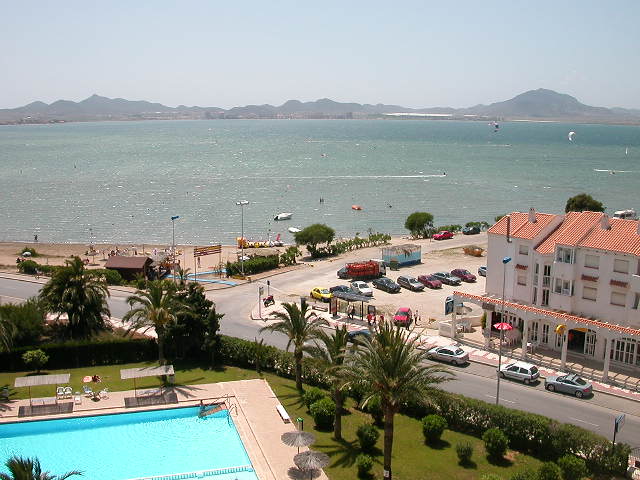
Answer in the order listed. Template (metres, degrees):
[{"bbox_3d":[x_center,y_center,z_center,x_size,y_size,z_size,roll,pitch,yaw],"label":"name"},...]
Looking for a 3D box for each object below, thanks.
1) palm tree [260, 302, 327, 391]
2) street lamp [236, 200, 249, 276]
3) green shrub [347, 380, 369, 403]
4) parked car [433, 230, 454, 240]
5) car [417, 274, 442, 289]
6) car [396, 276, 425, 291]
[{"bbox_3d":[-2.151,9.305,59.405,5.700,7.900,5.400,0,10,0],"label":"palm tree"},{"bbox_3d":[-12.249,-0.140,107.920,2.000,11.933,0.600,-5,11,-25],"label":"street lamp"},{"bbox_3d":[3.318,13.098,58.962,1.722,1.586,1.722,0,10,0],"label":"green shrub"},{"bbox_3d":[23.000,-0.739,127.878,4.250,1.400,1.680,-6,12,-32],"label":"parked car"},{"bbox_3d":[16.708,6.031,103.507,1.650,1.380,3.950,-7,12,-35],"label":"car"},{"bbox_3d":[12.758,6.087,96.056,1.680,1.420,4.150,-6,12,-32],"label":"car"}]

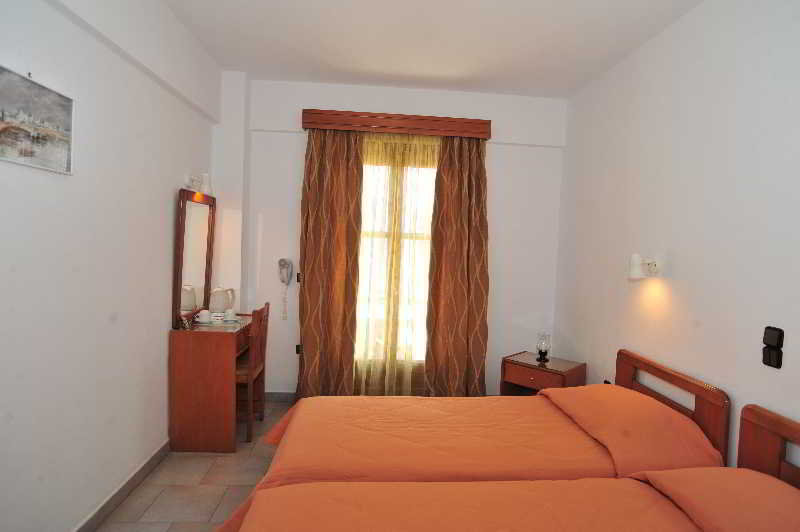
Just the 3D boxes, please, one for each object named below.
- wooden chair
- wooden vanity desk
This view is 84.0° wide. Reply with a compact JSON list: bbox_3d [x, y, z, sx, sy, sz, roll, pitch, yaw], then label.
[{"bbox_3d":[-1.187,0.719,3.115,0.425,0.878,0.386,2,3,-3],"label":"wooden chair"},{"bbox_3d":[-1.243,0.772,3.061,0.398,0.774,0.584,2,3,-3],"label":"wooden vanity desk"}]

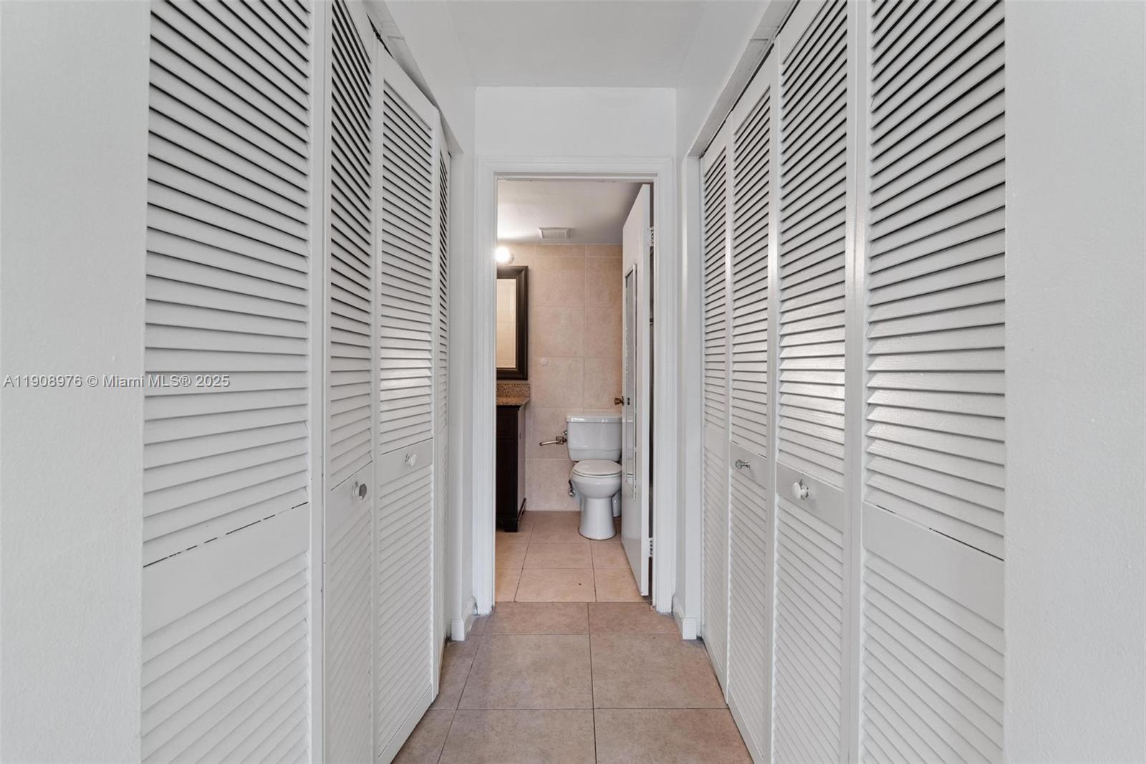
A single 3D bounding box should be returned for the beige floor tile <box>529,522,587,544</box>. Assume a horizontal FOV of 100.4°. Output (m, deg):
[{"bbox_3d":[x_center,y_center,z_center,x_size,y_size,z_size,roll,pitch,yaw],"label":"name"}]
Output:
[{"bbox_3d":[-0.084,1.053,3.316,0.404,0.010,0.404,0,2,0],"label":"beige floor tile"}]

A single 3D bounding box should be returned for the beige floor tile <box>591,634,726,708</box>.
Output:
[{"bbox_3d":[0.296,1.093,1.821,0.452,0.010,0.455,0,2,0],"label":"beige floor tile"}]

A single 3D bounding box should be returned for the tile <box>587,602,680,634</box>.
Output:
[{"bbox_3d":[0.270,1.084,2.188,0.400,0.010,0.280,0,2,0],"label":"tile"}]

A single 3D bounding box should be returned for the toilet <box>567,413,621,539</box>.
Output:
[{"bbox_3d":[0.168,0.655,3.458,0.440,0.780,0.690,0,2,0],"label":"toilet"}]

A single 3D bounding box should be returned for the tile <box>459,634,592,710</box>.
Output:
[{"bbox_3d":[-0.159,1.092,1.820,0.457,0.010,0.455,0,2,0],"label":"tile"}]

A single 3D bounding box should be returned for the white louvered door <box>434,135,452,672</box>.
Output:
[{"bbox_3d":[-0.501,0.076,1.798,0.030,1.990,0.335,0,2,-10],"label":"white louvered door"}]

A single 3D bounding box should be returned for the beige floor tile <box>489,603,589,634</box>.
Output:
[{"bbox_3d":[-0.158,1.082,2.190,0.455,0.010,0.280,0,2,0],"label":"beige floor tile"}]

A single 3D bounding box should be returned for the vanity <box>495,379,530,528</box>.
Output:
[{"bbox_3d":[-0.738,0.540,3.549,0.800,1.000,0.500,0,2,0],"label":"vanity"}]

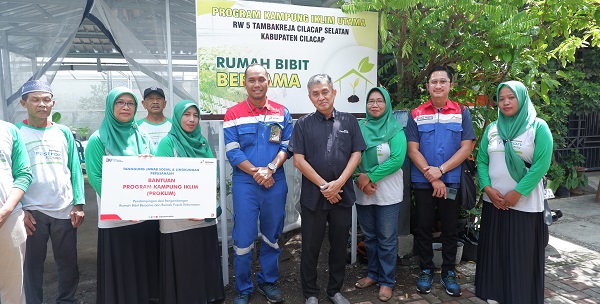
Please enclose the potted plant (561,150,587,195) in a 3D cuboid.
[{"bbox_3d":[4.433,0.303,6.234,0.370,0.690,0.370,4,8,36],"label":"potted plant"}]

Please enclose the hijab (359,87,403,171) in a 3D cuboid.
[{"bbox_3d":[0.578,-0.172,2.840,0.350,0.625,0.310,2,7,22],"label":"hijab"}]

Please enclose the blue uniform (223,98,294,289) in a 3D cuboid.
[{"bbox_3d":[-0.287,0.321,2.746,0.490,1.385,0.340,-1,7,-5],"label":"blue uniform"}]

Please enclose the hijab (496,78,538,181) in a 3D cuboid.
[{"bbox_3d":[1.444,-0.129,2.574,0.280,0.685,0.300,4,8,37],"label":"hijab"}]

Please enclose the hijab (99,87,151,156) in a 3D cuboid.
[{"bbox_3d":[-1.122,-0.192,2.413,0.320,0.440,0.310,-5,8,-31],"label":"hijab"}]

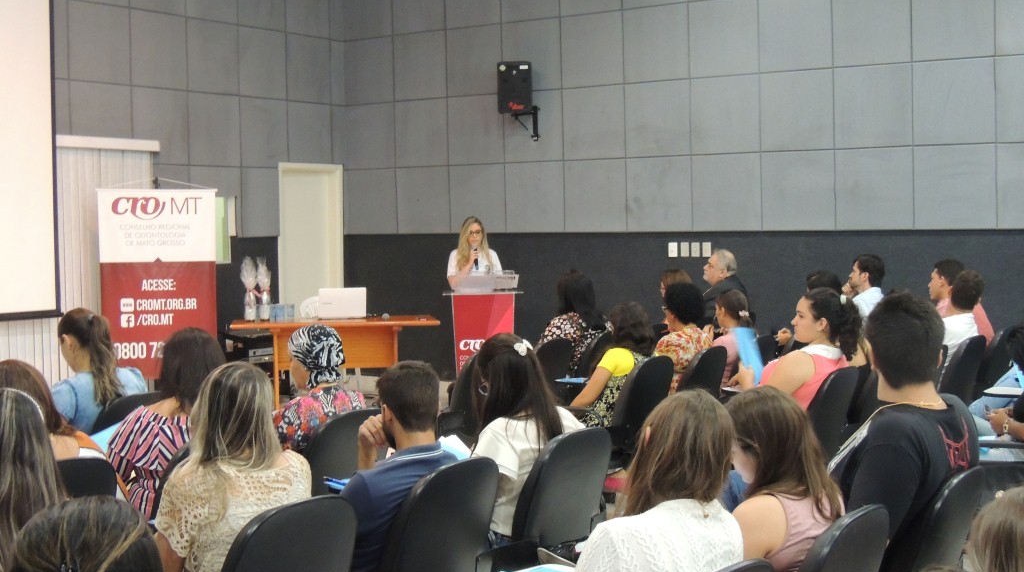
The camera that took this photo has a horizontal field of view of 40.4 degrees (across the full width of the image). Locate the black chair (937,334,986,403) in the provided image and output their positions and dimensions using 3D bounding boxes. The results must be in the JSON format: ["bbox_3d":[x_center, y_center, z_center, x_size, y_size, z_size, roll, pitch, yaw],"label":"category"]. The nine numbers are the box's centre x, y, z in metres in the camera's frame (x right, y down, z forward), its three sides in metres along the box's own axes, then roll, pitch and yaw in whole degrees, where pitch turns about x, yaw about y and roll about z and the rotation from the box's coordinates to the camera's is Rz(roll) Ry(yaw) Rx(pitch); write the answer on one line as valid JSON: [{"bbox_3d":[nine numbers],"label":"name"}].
[{"bbox_3d":[2.174,0.714,7.521,0.600,0.880,0.560,1,3,34],"label":"black chair"}]

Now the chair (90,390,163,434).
[{"bbox_3d":[-1.684,0.860,5.699,0.600,0.880,0.560,1,3,34],"label":"chair"}]

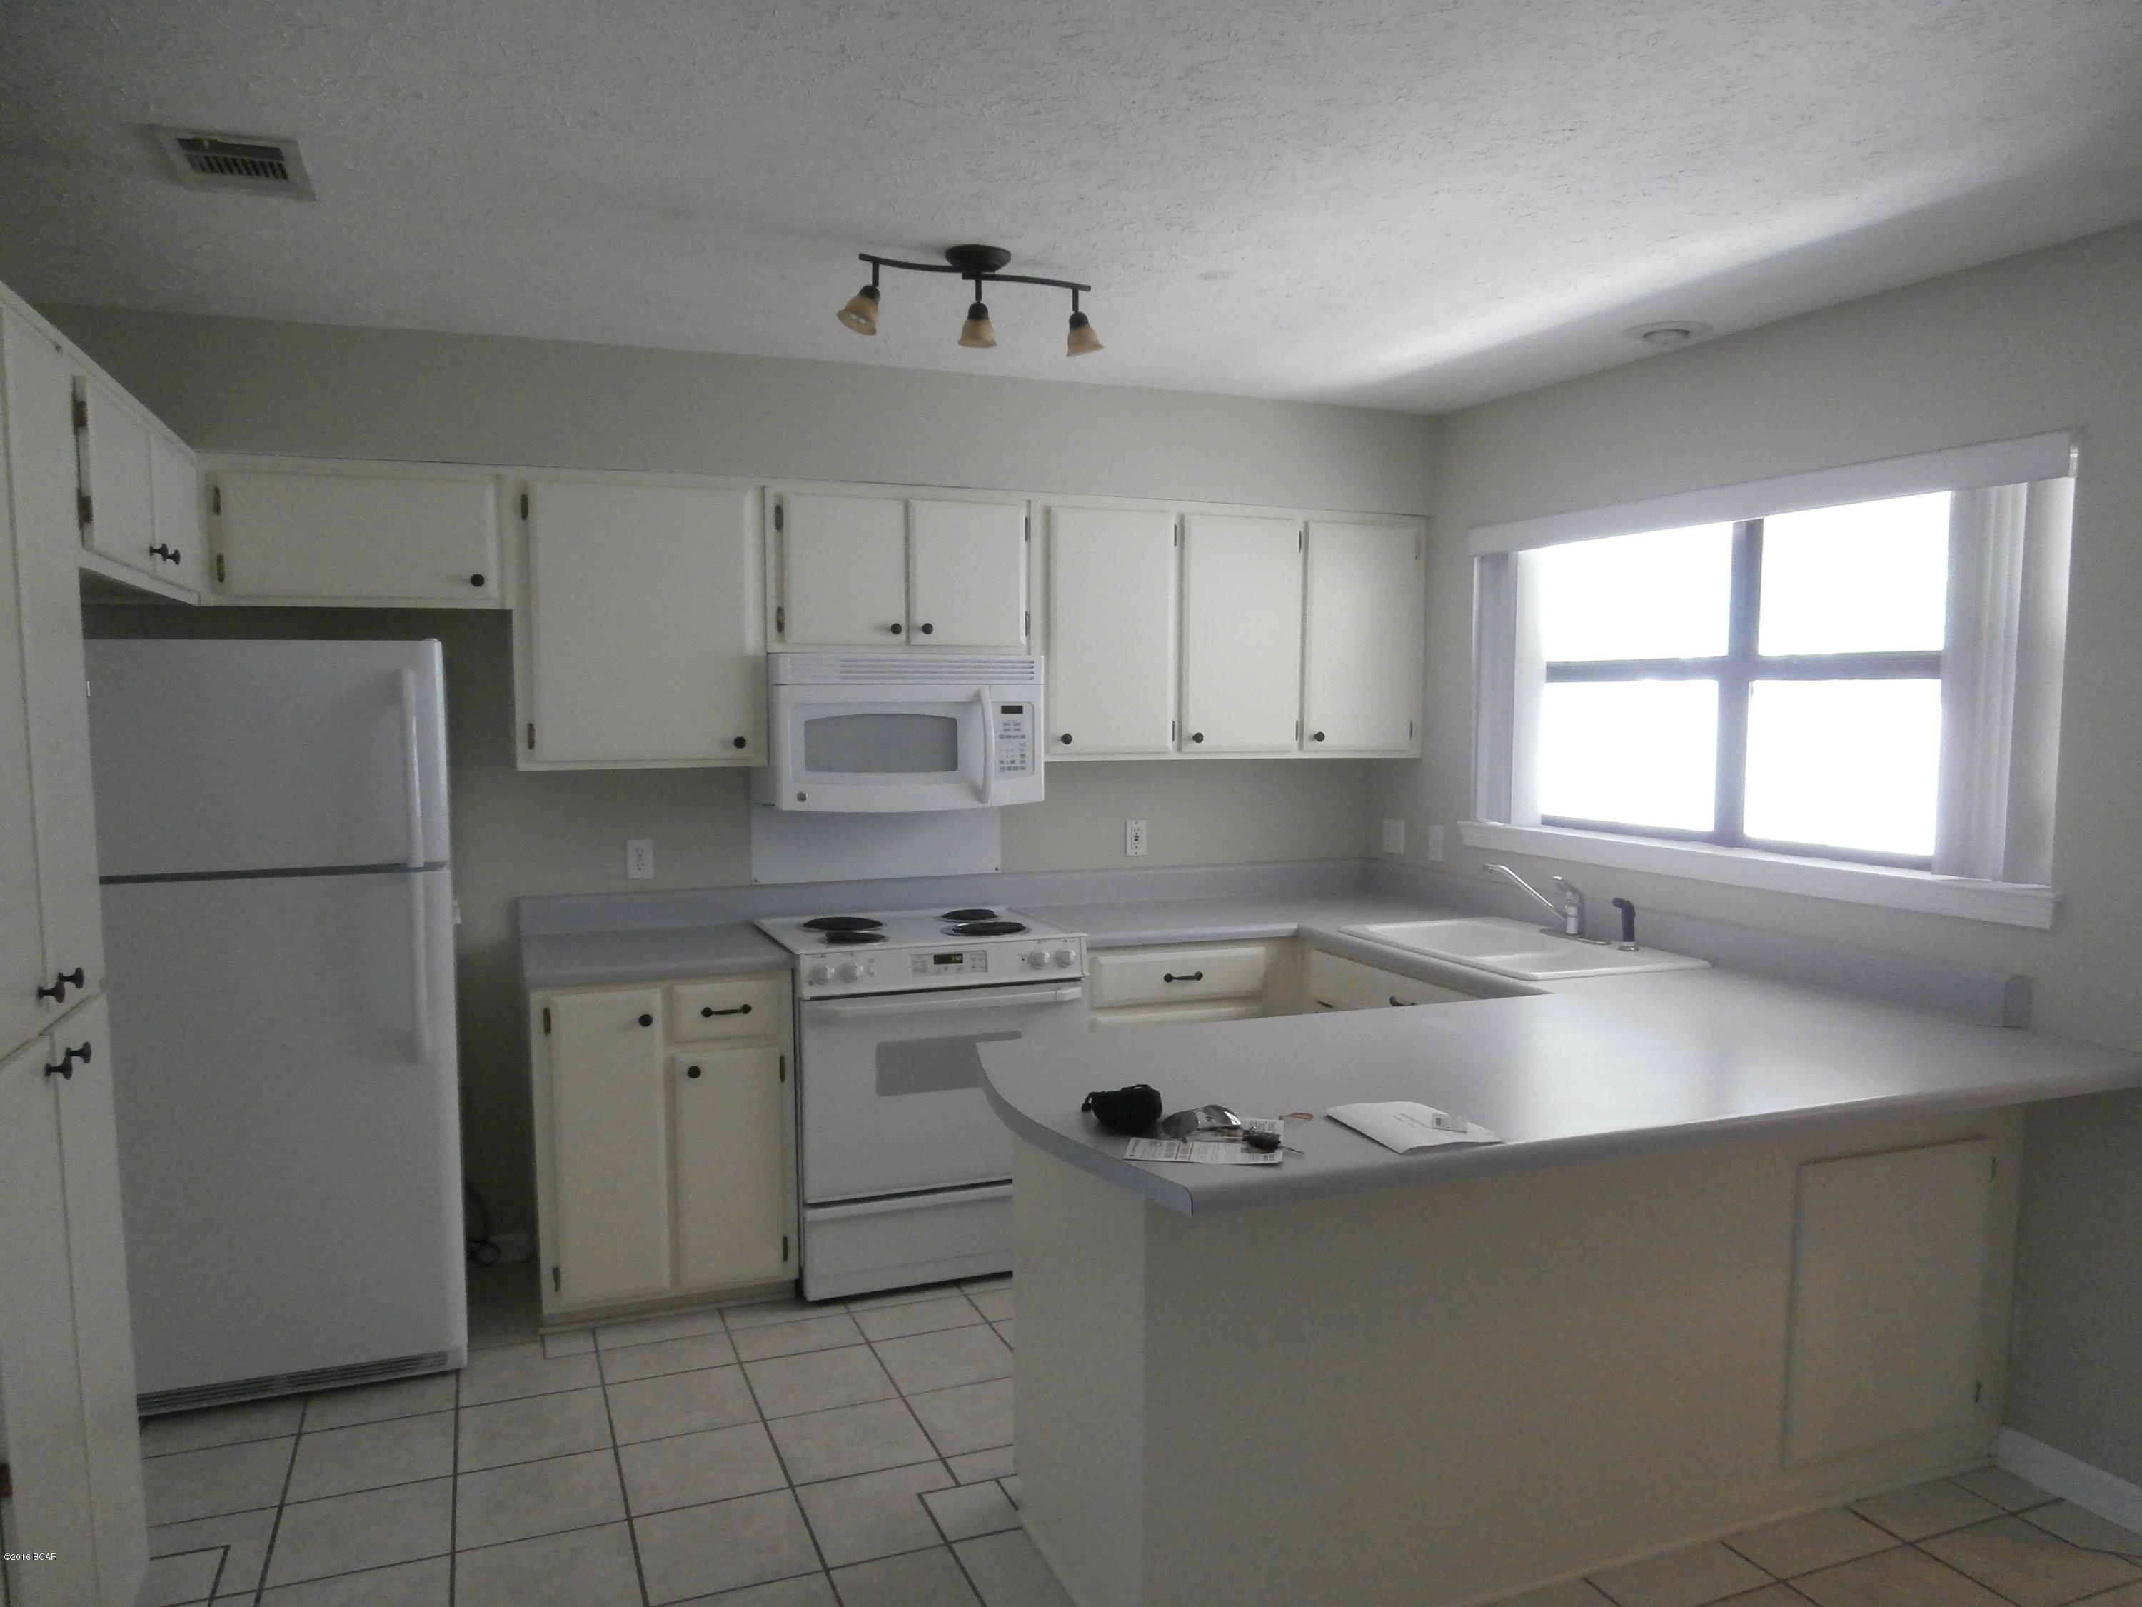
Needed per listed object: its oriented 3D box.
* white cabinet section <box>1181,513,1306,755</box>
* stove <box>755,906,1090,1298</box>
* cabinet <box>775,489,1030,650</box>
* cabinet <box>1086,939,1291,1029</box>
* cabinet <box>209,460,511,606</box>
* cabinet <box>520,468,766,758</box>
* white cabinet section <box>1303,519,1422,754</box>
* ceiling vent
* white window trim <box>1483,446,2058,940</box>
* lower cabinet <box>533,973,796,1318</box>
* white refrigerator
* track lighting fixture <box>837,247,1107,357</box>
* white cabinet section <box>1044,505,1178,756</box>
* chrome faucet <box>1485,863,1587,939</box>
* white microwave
[{"bbox_3d":[0.465,-0.525,4.678,0.437,0.733,0.326,-2,5,-23],"label":"white cabinet section"},{"bbox_3d":[-0.432,0.801,4.179,0.776,0.909,0.712,-1,4,-22],"label":"stove"},{"bbox_3d":[-0.520,-0.652,4.266,0.760,0.444,0.338,-1,4,-22],"label":"cabinet"},{"bbox_3d":[0.227,0.798,4.512,0.677,0.853,0.626,-1,4,-22],"label":"cabinet"},{"bbox_3d":[-1.782,-0.665,3.757,0.656,0.353,0.338,-1,4,-22],"label":"cabinet"},{"bbox_3d":[-1.174,-0.478,4.015,0.632,0.759,0.338,-1,4,-22],"label":"cabinet"},{"bbox_3d":[0.873,-0.536,4.855,0.452,0.733,0.326,-2,5,-23],"label":"white cabinet section"},{"bbox_3d":[-1.371,-1.047,2.442,0.212,0.020,0.293,-1,4,-22],"label":"ceiling vent"},{"bbox_3d":[1.573,-0.289,3.685,0.141,0.939,1.828,-1,4,-22],"label":"white window trim"},{"bbox_3d":[-1.111,0.829,3.976,0.631,0.848,0.626,-1,4,-22],"label":"lower cabinet"},{"bbox_3d":[-1.865,0.464,3.527,0.752,1.667,0.768,-1,4,-22],"label":"white refrigerator"},{"bbox_3d":[-0.186,-0.987,2.896,0.550,0.192,0.151,-1,4,-22],"label":"track lighting fixture"},{"bbox_3d":[0.064,-0.514,4.505,0.437,0.733,0.326,-2,5,-23],"label":"white cabinet section"},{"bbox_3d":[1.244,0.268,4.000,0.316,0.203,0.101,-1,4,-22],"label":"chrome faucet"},{"bbox_3d":[-0.499,-0.211,4.248,0.765,0.420,0.424,-1,4,-22],"label":"white microwave"}]

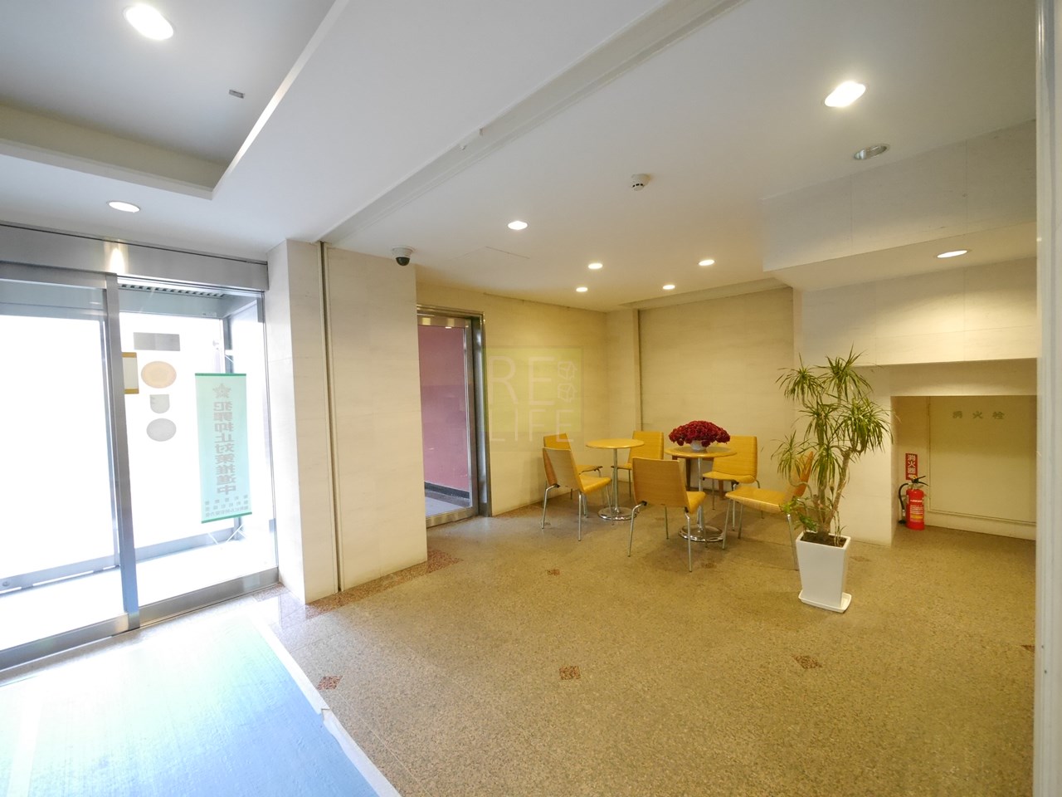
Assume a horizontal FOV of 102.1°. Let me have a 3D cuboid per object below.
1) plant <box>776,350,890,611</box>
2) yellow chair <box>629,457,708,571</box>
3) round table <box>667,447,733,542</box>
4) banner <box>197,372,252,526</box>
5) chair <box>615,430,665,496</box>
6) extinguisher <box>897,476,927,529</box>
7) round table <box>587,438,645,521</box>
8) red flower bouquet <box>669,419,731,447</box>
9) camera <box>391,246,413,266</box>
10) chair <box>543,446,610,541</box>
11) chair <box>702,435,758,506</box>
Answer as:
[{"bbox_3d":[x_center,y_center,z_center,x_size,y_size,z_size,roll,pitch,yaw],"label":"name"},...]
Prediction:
[{"bbox_3d":[1.789,0.463,2.577,0.560,1.530,0.550,0,2,44],"label":"plant"},{"bbox_3d":[1.122,0.838,3.408,0.485,0.776,0.560,0,2,41],"label":"yellow chair"},{"bbox_3d":[1.514,0.832,3.831,0.600,0.735,0.600,-2,2,0],"label":"round table"},{"bbox_3d":[-2.073,0.326,2.909,0.020,0.977,0.282,0,3,44],"label":"banner"},{"bbox_3d":[1.174,0.794,4.759,0.485,0.776,0.560,0,3,44],"label":"chair"},{"bbox_3d":[3.361,0.908,3.773,0.195,0.460,0.135,0,2,39],"label":"extinguisher"},{"bbox_3d":[0.893,0.838,4.468,0.605,0.724,0.605,-2,2,0],"label":"round table"},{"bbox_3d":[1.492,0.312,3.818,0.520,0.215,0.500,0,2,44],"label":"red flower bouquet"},{"bbox_3d":[-0.892,-0.986,3.005,0.150,0.108,0.150,-3,2,-32],"label":"camera"},{"bbox_3d":[0.460,0.839,4.077,0.560,0.776,0.485,-3,2,-39],"label":"chair"},{"bbox_3d":[1.894,0.781,4.143,0.480,0.790,0.560,0,2,44],"label":"chair"}]

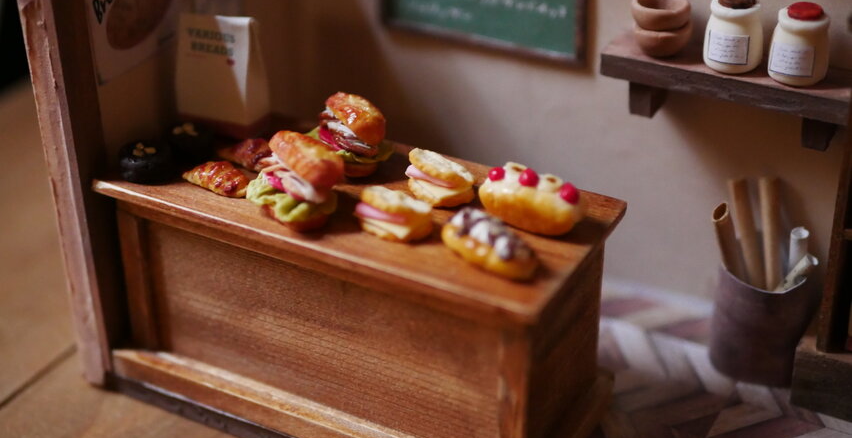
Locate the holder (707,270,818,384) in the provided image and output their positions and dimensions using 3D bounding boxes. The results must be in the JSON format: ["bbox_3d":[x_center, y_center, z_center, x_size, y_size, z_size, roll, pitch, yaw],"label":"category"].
[{"bbox_3d":[0.095,0.027,0.350,0.027,0.032,0.027,15,34,25],"label":"holder"}]

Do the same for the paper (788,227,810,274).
[{"bbox_3d":[0.105,0.022,0.353,0.005,0.038,0.005,10,16,28],"label":"paper"}]

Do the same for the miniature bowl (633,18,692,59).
[{"bbox_3d":[0.067,-0.050,0.346,0.016,0.008,0.016,0,29,0],"label":"miniature bowl"}]

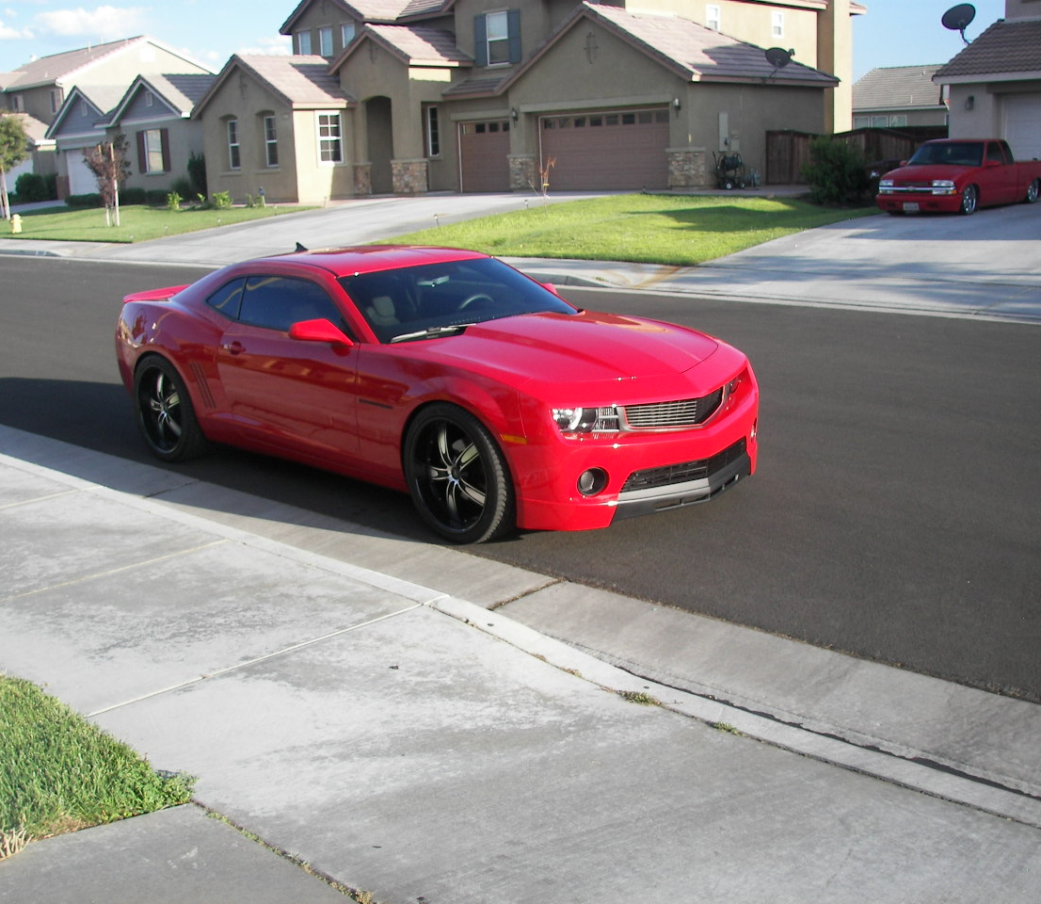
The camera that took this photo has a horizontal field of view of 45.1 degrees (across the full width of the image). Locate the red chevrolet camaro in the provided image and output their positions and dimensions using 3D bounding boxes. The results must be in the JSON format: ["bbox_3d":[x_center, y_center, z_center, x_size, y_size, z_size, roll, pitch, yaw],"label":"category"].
[{"bbox_3d":[-0.775,-0.590,7.933,4.840,1.400,1.950,11,19,44],"label":"red chevrolet camaro"}]

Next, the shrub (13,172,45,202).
[{"bbox_3d":[-21.977,-11.840,56.000,1.341,1.318,1.341,-7,14,-21],"label":"shrub"}]

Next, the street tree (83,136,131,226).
[{"bbox_3d":[-12.641,-8.261,38.300,1.429,2.702,1.429,-7,14,-18],"label":"street tree"}]

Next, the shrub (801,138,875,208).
[{"bbox_3d":[6.900,-6.118,27.400,1.557,1.528,1.557,1,14,14],"label":"shrub"}]

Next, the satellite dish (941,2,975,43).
[{"bbox_3d":[10.488,-10.263,30.000,0.820,0.940,0.680,4,15,25],"label":"satellite dish"}]

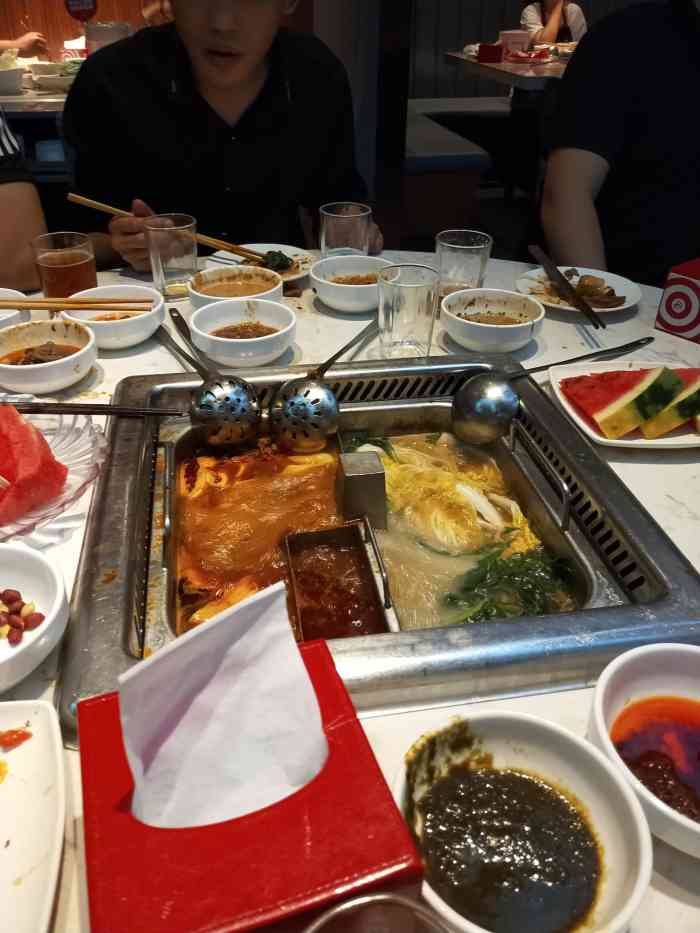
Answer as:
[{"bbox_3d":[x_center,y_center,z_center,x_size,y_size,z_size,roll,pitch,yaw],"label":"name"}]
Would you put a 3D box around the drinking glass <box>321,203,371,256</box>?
[{"bbox_3d":[-0.006,-0.329,0.989,0.071,0.091,0.071,1,36,0],"label":"drinking glass"}]

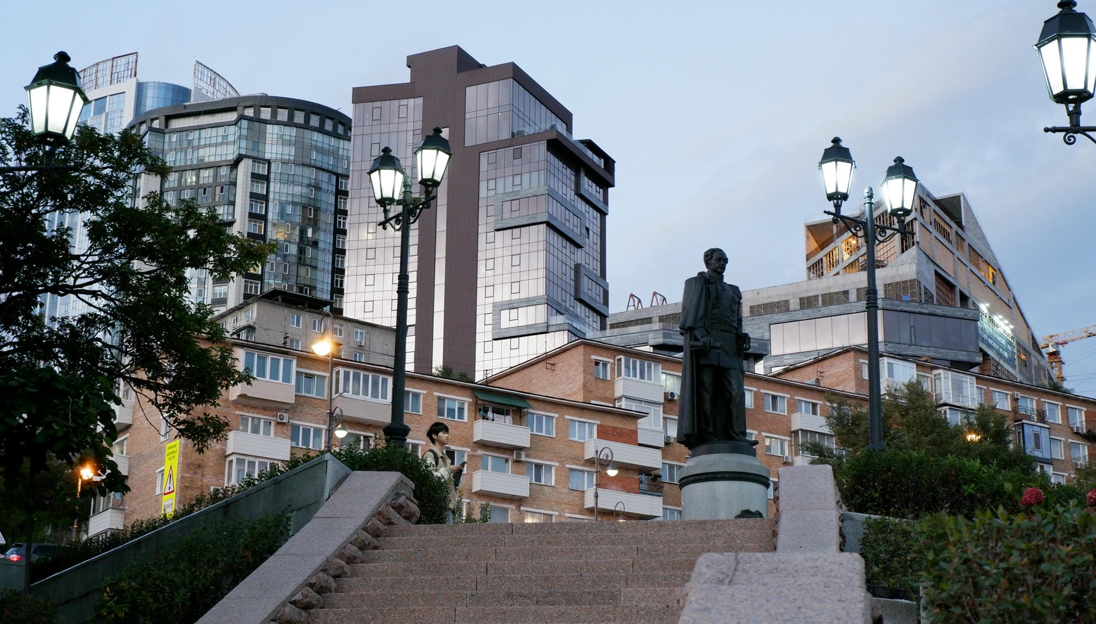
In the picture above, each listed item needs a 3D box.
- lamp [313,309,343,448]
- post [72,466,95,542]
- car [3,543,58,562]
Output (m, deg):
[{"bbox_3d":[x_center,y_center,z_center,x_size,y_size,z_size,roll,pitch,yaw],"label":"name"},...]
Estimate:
[{"bbox_3d":[-7.288,3.798,55.094,0.950,8.000,0.500,10,-19,-29],"label":"lamp"},{"bbox_3d":[-23.114,11.386,82.152,0.950,8.000,0.500,10,-19,-29],"label":"post"},{"bbox_3d":[-19.699,10.459,68.677,4.500,1.600,1.800,8,-19,-24],"label":"car"}]

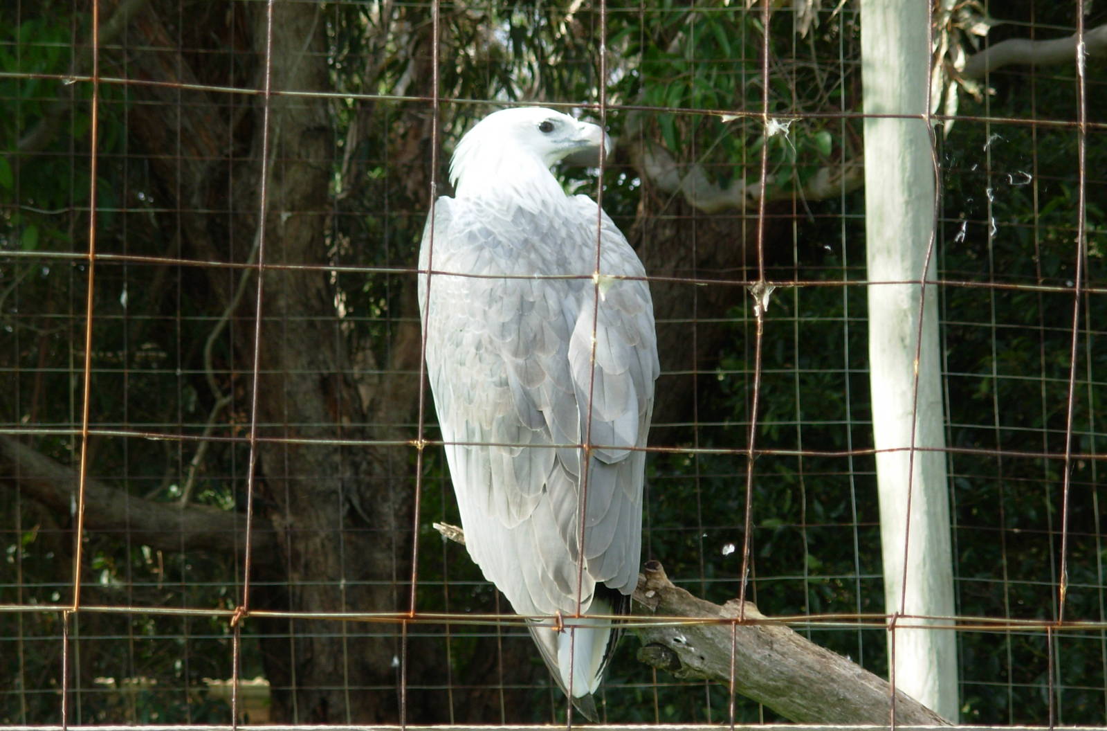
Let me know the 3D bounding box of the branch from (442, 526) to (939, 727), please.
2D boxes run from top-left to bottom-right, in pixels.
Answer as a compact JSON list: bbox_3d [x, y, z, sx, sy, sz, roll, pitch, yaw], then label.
[{"bbox_3d":[0.165,0.305,5.600,0.670,0.135,0.180,25,-2,0],"label":"branch"}]

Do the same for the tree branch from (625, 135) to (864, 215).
[{"bbox_3d":[0.343,-0.341,8.800,0.450,0.150,0.180,0,-2,0],"label":"tree branch"}]

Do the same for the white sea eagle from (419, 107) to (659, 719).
[{"bbox_3d":[-0.016,0.054,5.600,0.265,0.690,0.300,1,-2,-13],"label":"white sea eagle"}]

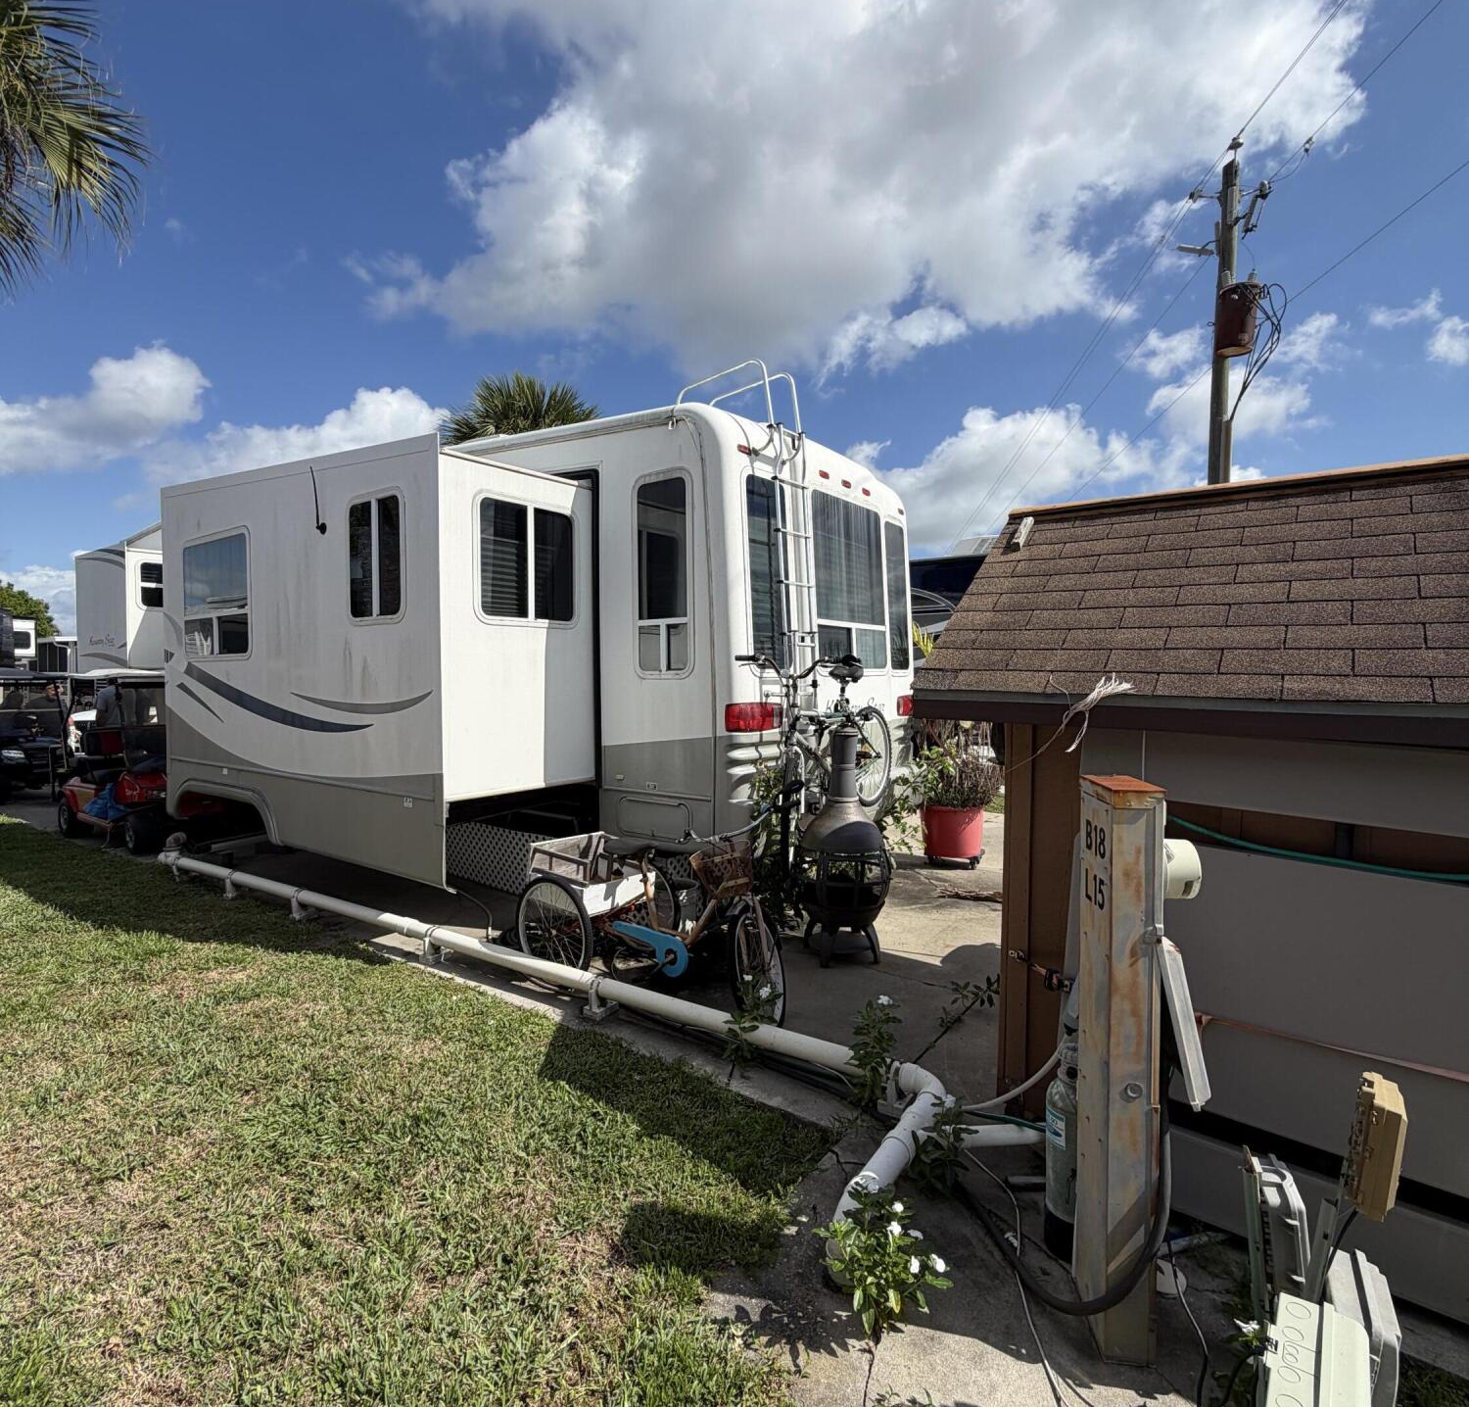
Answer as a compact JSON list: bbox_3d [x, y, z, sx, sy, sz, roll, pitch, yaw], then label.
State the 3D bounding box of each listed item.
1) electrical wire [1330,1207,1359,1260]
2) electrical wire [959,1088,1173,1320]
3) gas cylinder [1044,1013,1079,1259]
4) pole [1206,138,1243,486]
[{"bbox_3d":[1.079,0.936,1.400,0.050,0.090,0.040,1,3,0],"label":"electrical wire"},{"bbox_3d":[0.840,1.332,2.318,0.354,0.620,0.735,-1,4,-33],"label":"electrical wire"},{"bbox_3d":[1.037,1.300,2.386,0.180,0.680,0.180,2,3,24],"label":"gas cylinder"},{"bbox_3d":[6.160,-2.865,10.101,0.260,8.318,0.260,2,3,31],"label":"pole"}]

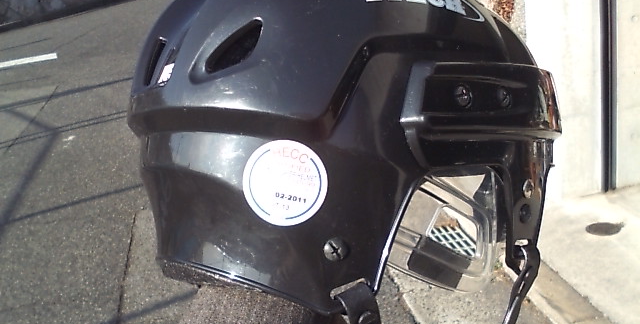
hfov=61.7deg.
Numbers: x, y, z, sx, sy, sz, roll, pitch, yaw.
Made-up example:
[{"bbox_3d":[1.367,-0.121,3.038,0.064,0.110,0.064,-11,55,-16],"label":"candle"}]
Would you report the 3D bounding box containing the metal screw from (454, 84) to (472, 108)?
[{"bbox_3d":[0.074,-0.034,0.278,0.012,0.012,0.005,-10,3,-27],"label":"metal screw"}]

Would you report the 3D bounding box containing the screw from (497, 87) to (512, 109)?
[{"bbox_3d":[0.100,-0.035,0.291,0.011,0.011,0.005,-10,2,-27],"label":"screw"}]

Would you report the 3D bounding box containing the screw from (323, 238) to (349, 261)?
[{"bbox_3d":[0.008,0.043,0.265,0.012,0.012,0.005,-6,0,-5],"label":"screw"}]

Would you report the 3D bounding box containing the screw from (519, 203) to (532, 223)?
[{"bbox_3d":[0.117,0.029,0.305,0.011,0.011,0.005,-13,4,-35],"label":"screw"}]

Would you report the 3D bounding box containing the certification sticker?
[{"bbox_3d":[-0.017,0.011,0.265,0.042,0.042,0.002,12,-2,0],"label":"certification sticker"}]

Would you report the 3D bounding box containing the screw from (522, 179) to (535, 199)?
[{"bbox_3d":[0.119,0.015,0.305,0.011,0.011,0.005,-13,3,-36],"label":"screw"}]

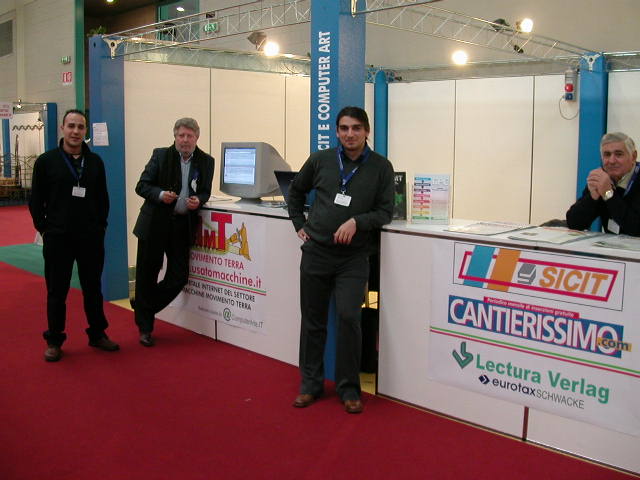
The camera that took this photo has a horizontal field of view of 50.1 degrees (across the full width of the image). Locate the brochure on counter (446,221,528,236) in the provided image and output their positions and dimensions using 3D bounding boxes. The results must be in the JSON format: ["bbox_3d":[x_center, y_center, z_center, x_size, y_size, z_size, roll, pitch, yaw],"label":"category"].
[{"bbox_3d":[0.967,-0.065,3.970,0.290,0.012,0.450,8,11,44],"label":"brochure on counter"}]

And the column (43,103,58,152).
[{"bbox_3d":[-6.583,-2.130,16.853,0.240,2.493,0.240,8,11,44],"label":"column"}]

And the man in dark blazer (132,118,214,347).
[{"bbox_3d":[-1.081,-0.051,5.075,0.590,1.690,0.460,-1,8,-11],"label":"man in dark blazer"}]

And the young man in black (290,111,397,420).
[{"bbox_3d":[0.120,0.103,3.905,0.580,1.720,0.400,1,8,5],"label":"young man in black"}]

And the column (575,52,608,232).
[{"bbox_3d":[2.846,-0.733,7.223,0.240,2.493,0.240,8,11,44],"label":"column"}]

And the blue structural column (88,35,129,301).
[{"bbox_3d":[-1.992,-0.655,6.464,0.240,2.493,0.240,8,11,44],"label":"blue structural column"}]

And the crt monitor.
[{"bbox_3d":[-0.542,-0.567,5.687,0.470,0.480,0.450,6,10,37],"label":"crt monitor"}]

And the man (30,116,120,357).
[{"bbox_3d":[-1.750,-0.053,4.836,0.580,1.750,0.400,-4,9,-25],"label":"man"}]

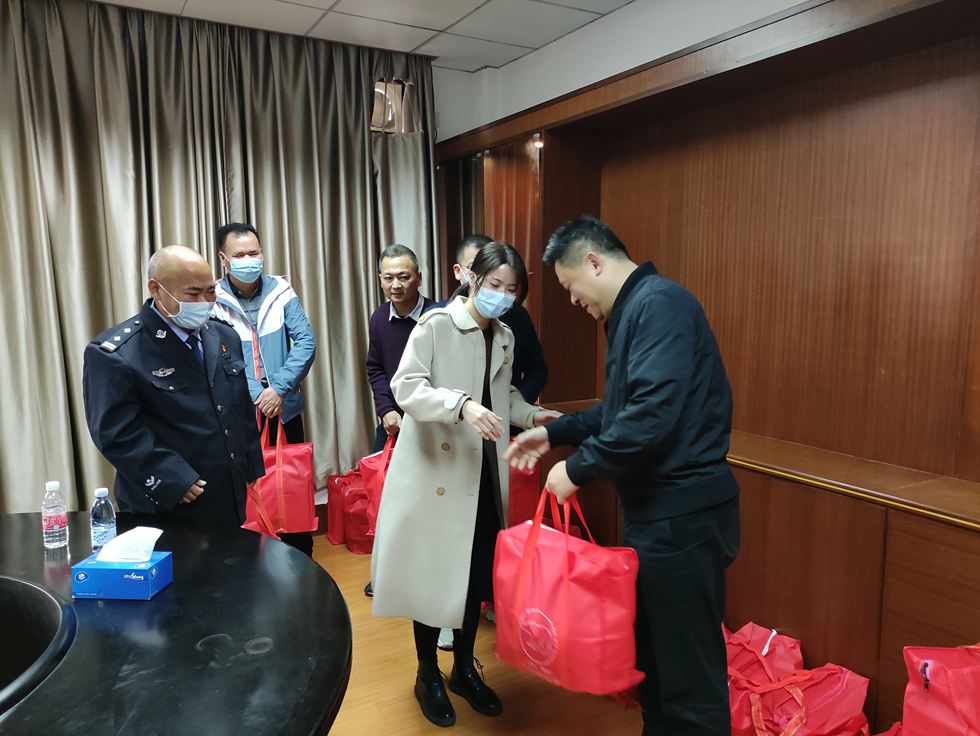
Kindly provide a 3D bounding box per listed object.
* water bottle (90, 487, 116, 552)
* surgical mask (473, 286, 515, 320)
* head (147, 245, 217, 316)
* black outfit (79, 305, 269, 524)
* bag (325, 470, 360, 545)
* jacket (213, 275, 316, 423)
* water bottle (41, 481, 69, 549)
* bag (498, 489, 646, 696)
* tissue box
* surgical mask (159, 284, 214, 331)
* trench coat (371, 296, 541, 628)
[{"bbox_3d":[-1.100,0.433,2.010,0.064,0.190,0.064,0,7,0],"label":"water bottle"},{"bbox_3d":[0.014,-0.210,2.270,0.135,0.103,0.082,11,21,-38],"label":"surgical mask"},{"bbox_3d":[-0.989,-0.261,2.270,0.210,0.245,0.170,22,19,33],"label":"head"},{"bbox_3d":[-1.043,0.170,2.340,0.390,0.780,0.550,3,9,31],"label":"black outfit"},{"bbox_3d":[-0.732,0.762,4.056,0.370,0.400,0.170,-4,8,-23],"label":"bag"},{"bbox_3d":[-1.045,-0.082,3.130,0.540,0.660,0.320,-4,8,-25],"label":"jacket"},{"bbox_3d":[-1.198,0.399,1.938,0.061,0.180,0.061,-6,9,-32],"label":"water bottle"},{"bbox_3d":[0.231,0.633,2.155,0.385,0.545,0.185,2,4,40],"label":"bag"},{"bbox_3d":[-0.854,0.483,1.653,0.185,0.072,0.100,-1,7,5],"label":"tissue box"},{"bbox_3d":[-0.960,-0.195,2.240,0.110,0.120,0.150,22,19,33],"label":"surgical mask"},{"bbox_3d":[-0.119,0.317,2.450,0.520,1.130,0.460,-7,10,-41],"label":"trench coat"}]

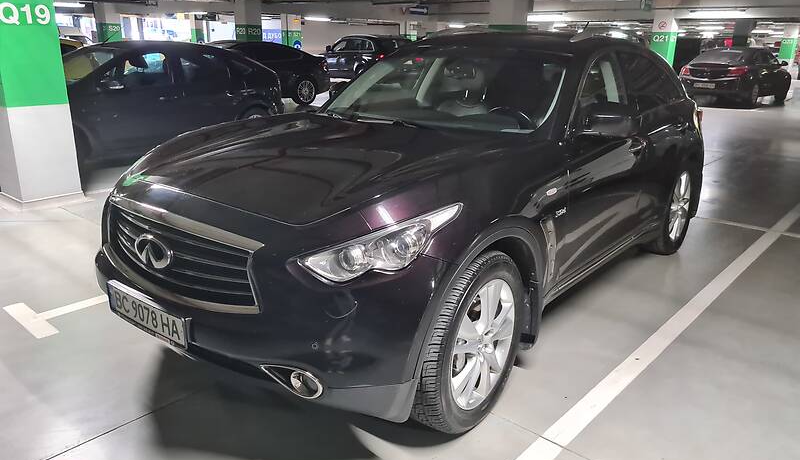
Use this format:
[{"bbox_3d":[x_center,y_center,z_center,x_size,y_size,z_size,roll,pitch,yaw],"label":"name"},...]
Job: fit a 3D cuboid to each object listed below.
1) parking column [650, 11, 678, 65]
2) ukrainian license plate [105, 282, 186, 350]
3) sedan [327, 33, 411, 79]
[{"bbox_3d":[7.481,-5.018,17.153,0.510,2.600,0.510,16,23,40],"label":"parking column"},{"bbox_3d":[-0.956,0.314,2.254,0.530,0.120,0.025,14,21,36],"label":"ukrainian license plate"},{"bbox_3d":[-1.758,-6.804,23.739,4.650,1.680,1.880,16,23,39],"label":"sedan"}]

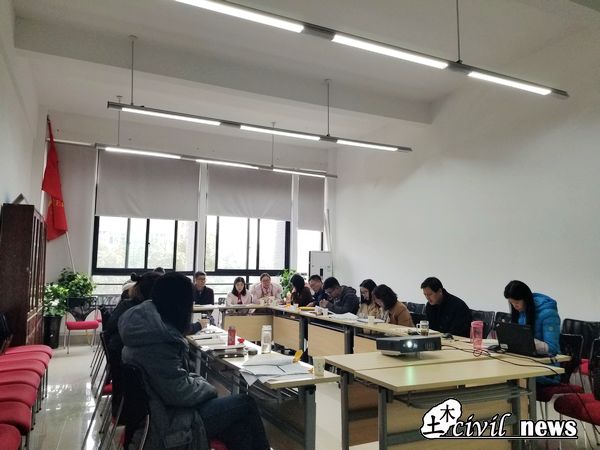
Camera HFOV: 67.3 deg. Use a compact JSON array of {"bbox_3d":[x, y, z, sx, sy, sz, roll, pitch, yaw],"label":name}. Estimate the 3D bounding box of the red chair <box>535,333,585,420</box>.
[{"bbox_3d":[2.032,1.353,3.801,0.520,0.830,0.460,4,-6,-33],"label":"red chair"}]

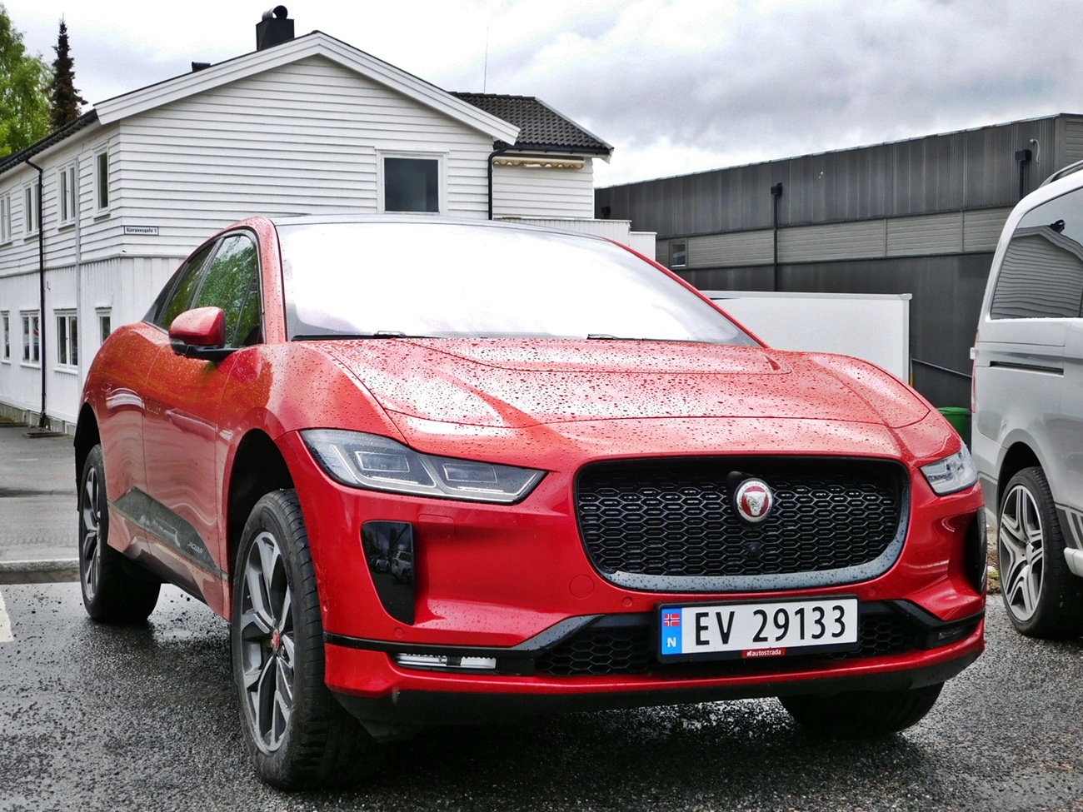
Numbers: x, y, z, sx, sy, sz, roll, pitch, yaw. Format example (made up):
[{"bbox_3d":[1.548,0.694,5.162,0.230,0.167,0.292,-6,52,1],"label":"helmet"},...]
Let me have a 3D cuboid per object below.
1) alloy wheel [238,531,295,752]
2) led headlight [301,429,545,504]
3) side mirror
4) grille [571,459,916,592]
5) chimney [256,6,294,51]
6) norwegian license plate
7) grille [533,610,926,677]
[{"bbox_3d":[-0.601,0.586,3.547,0.200,0.550,0.550,1,0,-25],"label":"alloy wheel"},{"bbox_3d":[-0.280,0.137,3.139,0.590,0.165,0.290,1,0,5],"label":"led headlight"},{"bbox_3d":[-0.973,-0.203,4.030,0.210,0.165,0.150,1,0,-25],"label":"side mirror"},{"bbox_3d":[0.471,0.267,3.196,0.900,0.305,0.120,1,0,-25],"label":"grille"},{"bbox_3d":[-5.349,-7.568,28.300,0.560,0.900,0.600,-1,2,-28],"label":"chimney"},{"bbox_3d":[0.494,0.496,3.131,0.530,0.125,0.020,1,0,-25],"label":"norwegian license plate"},{"bbox_3d":[0.462,0.522,3.205,1.040,0.130,0.130,1,0,-25],"label":"grille"}]

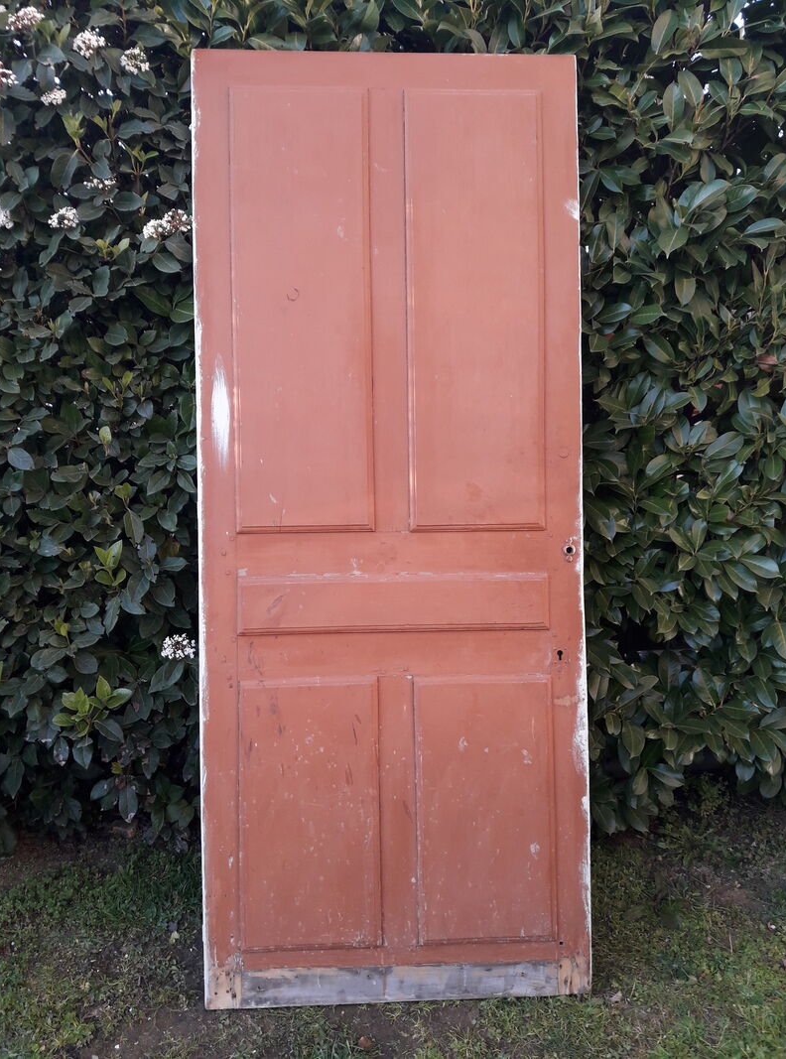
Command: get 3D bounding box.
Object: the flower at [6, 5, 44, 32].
[{"bbox_3d":[-0.858,-1.192,2.000,0.090,0.061,0.080,-1,7,-3],"label":"flower"}]

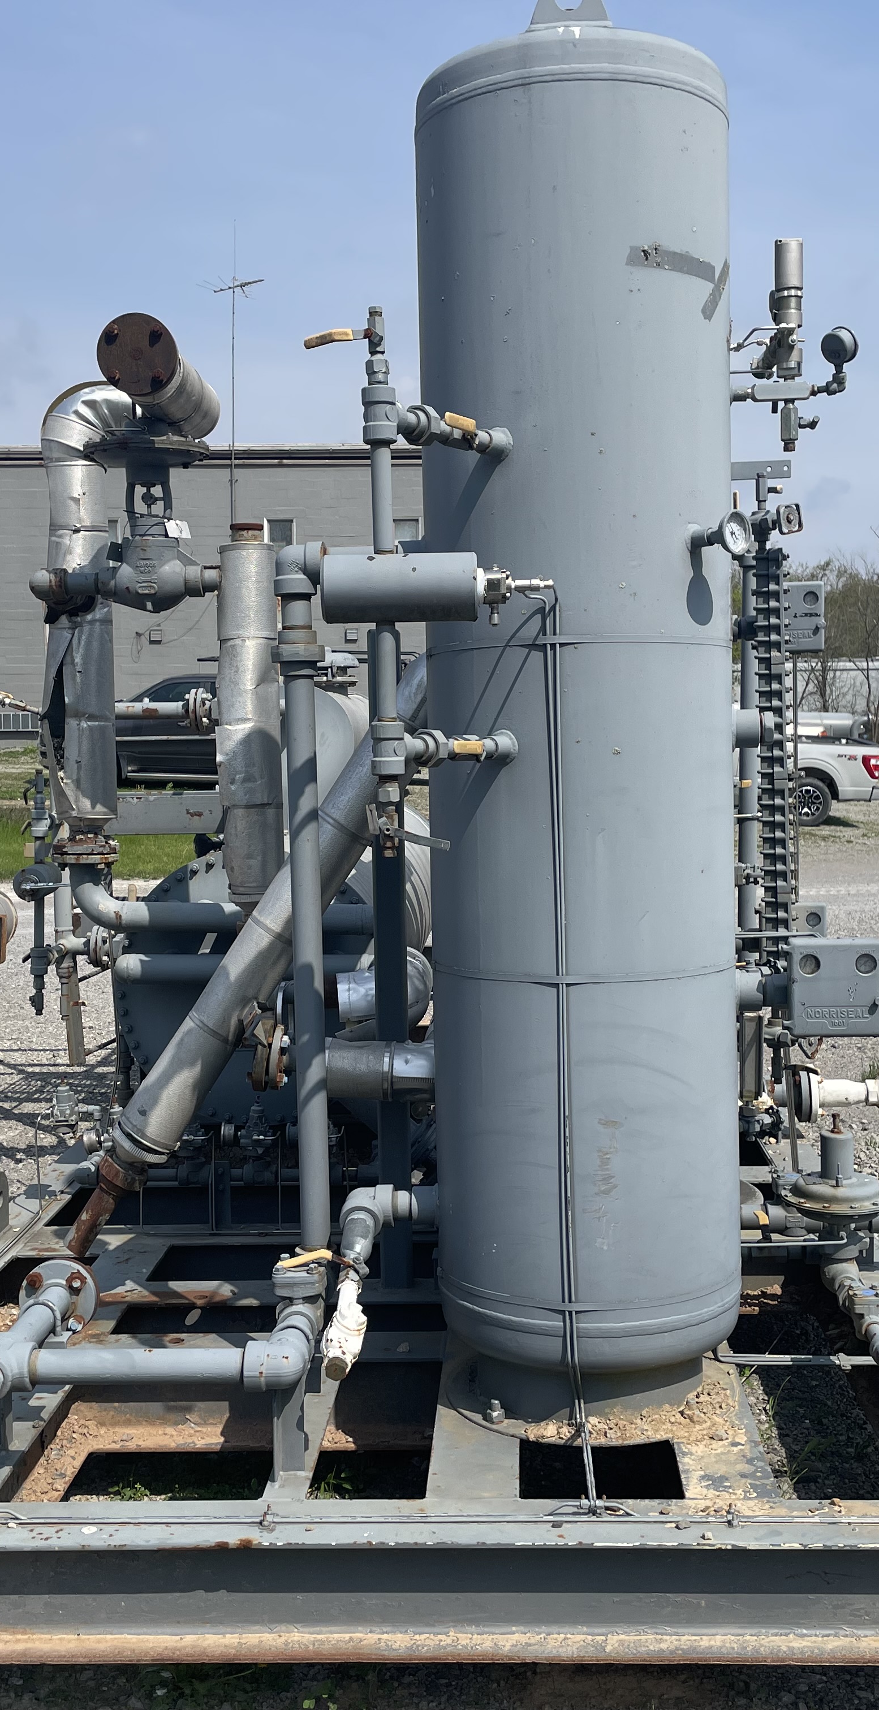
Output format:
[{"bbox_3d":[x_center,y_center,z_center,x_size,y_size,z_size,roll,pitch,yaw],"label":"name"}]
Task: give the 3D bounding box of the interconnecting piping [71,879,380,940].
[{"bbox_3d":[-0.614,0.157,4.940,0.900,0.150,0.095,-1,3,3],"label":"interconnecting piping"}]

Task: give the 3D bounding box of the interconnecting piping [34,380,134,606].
[{"bbox_3d":[-1.012,-1.025,4.890,0.290,0.650,0.190,-1,3,3],"label":"interconnecting piping"}]

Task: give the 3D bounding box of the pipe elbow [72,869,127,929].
[{"bbox_3d":[-0.985,0.129,4.960,0.168,0.178,0.092,-1,3,3],"label":"pipe elbow"}]

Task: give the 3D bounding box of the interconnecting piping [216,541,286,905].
[{"bbox_3d":[-0.528,-0.377,4.770,0.178,1.070,0.178,-1,3,3],"label":"interconnecting piping"}]

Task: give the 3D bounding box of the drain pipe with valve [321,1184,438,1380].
[{"bbox_3d":[-0.115,0.753,3.152,0.197,0.121,0.837,-1,3,3],"label":"drain pipe with valve"}]

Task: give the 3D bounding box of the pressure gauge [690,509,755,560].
[{"bbox_3d":[0.514,-0.590,3.146,0.085,0.085,0.115,-4,5,-42],"label":"pressure gauge"}]

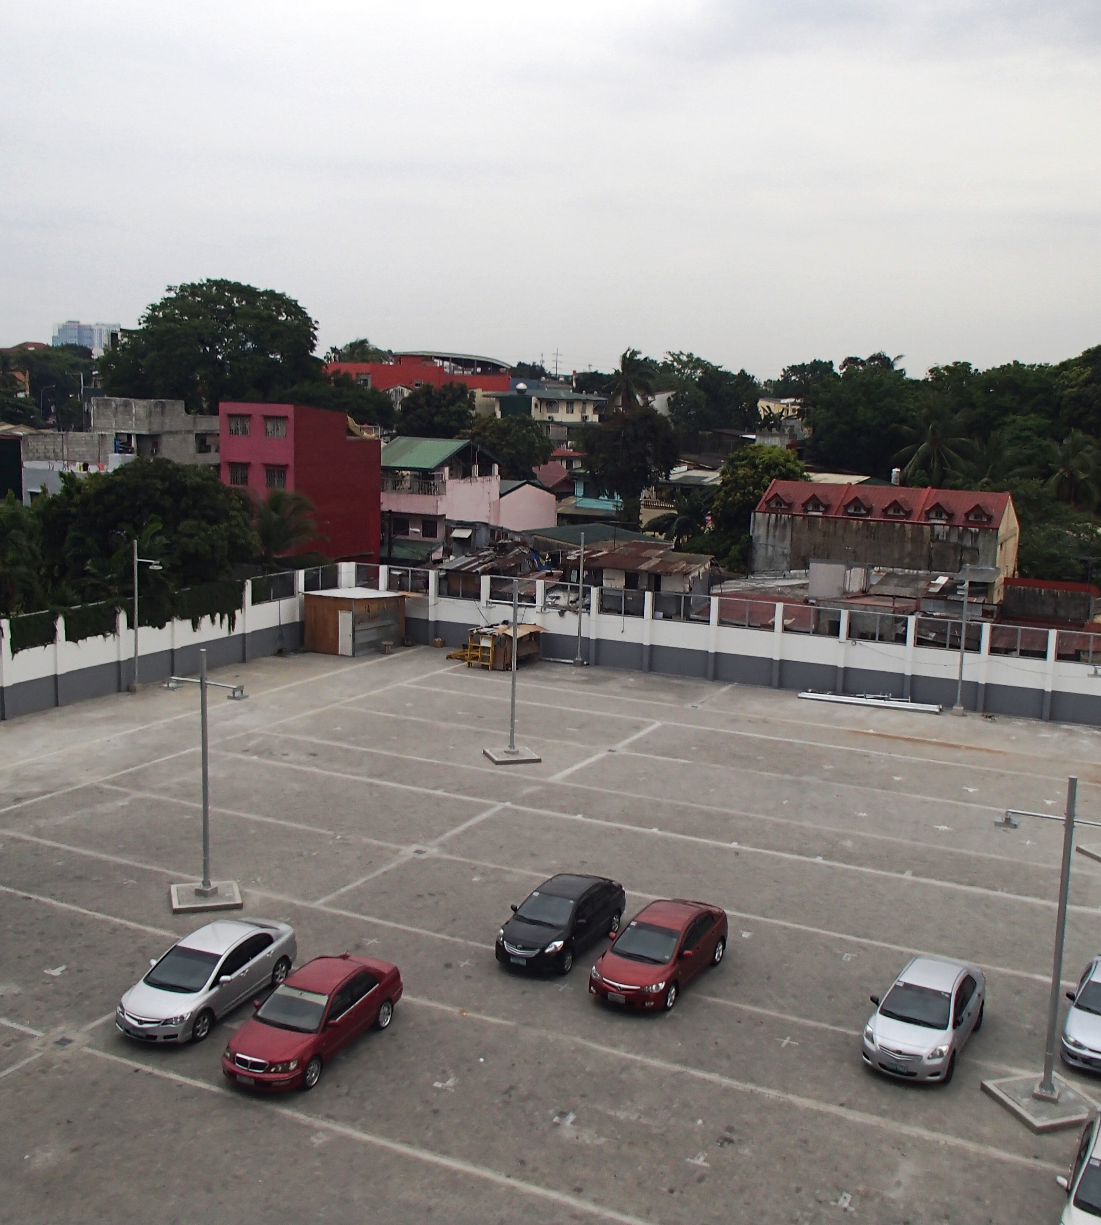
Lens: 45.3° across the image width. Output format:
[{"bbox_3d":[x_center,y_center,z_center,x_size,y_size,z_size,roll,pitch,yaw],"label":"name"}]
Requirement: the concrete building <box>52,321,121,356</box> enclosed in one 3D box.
[{"bbox_3d":[-387.477,-210.684,1105.196,55.000,65.000,32.000,-2,10,-20],"label":"concrete building"}]

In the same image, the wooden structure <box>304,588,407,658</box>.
[{"bbox_3d":[-10.106,0.345,68.368,2.900,3.030,4.100,6,10,27],"label":"wooden structure"}]

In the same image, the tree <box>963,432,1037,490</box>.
[{"bbox_3d":[32.402,-7.385,96.685,5.370,11.370,5.370,4,9,18],"label":"tree"}]

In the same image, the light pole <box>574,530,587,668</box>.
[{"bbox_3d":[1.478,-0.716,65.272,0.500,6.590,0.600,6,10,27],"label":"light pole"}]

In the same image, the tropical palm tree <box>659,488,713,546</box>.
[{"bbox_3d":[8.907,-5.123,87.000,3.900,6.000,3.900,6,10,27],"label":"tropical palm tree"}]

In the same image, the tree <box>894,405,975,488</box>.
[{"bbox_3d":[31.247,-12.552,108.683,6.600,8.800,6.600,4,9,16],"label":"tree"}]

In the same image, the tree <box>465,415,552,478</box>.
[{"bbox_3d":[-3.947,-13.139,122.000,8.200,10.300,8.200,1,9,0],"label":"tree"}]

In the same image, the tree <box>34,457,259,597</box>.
[{"bbox_3d":[-20.085,-2.836,65.500,10.000,9.500,11.000,6,10,27],"label":"tree"}]

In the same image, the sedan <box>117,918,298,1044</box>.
[{"bbox_3d":[-7.200,7.610,27.950,1.770,1.450,4.520,5,10,23],"label":"sedan"}]

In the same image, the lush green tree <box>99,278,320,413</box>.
[{"bbox_3d":[-29.016,-16.972,113.119,18.720,22.590,18.720,-1,9,-14],"label":"lush green tree"}]

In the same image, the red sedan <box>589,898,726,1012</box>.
[{"bbox_3d":[2.592,7.742,30.343,1.755,1.435,4.540,6,10,28],"label":"red sedan"}]

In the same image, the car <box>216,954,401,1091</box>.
[{"bbox_3d":[-4.606,7.874,25.925,1.695,1.430,4.500,5,10,23],"label":"car"}]

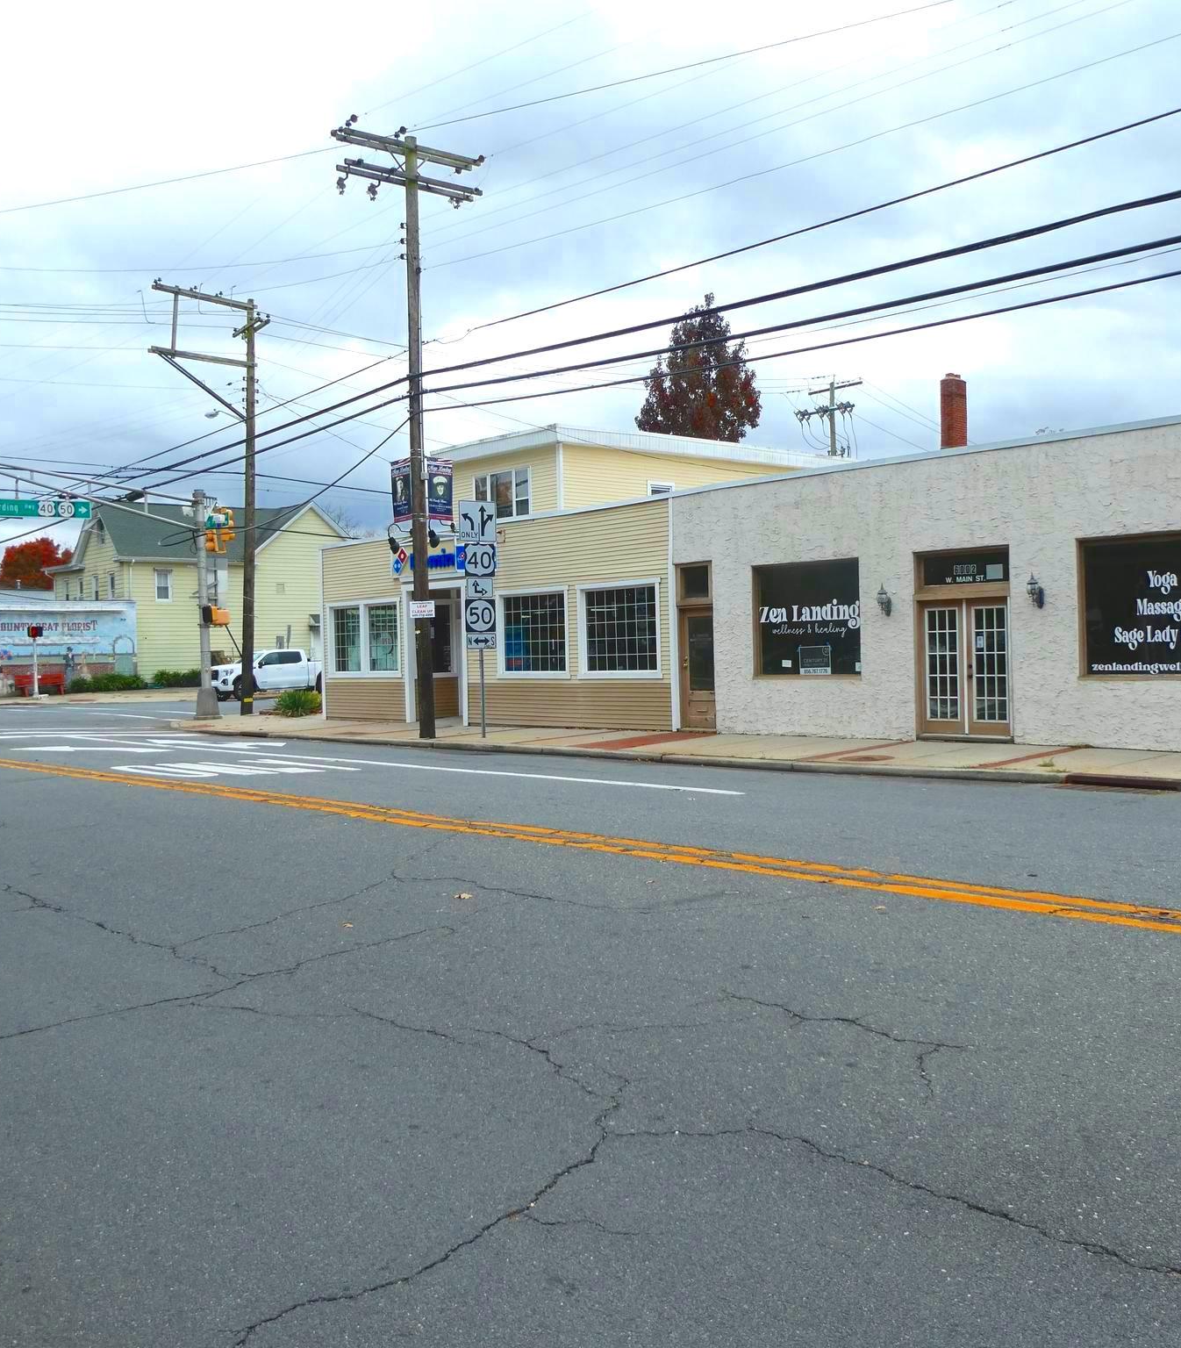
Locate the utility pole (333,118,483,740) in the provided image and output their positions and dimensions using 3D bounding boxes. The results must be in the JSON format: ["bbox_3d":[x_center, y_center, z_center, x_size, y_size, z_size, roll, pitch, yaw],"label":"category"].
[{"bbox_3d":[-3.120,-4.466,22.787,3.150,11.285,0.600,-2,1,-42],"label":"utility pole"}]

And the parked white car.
[{"bbox_3d":[-12.650,0.043,50.090,5.880,1.920,2.060,-2,2,-45],"label":"parked white car"}]

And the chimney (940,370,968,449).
[{"bbox_3d":[9.615,-6.673,32.858,0.600,2.600,0.470,-2,1,-42],"label":"chimney"}]

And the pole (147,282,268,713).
[{"bbox_3d":[-11.010,-4.865,35.611,3.100,12.200,1.900,-2,1,-42],"label":"pole"}]

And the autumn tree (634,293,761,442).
[{"bbox_3d":[3.667,-6.520,44.861,6.300,14.329,6.300,-2,1,-42],"label":"autumn tree"}]

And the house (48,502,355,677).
[{"bbox_3d":[-21.149,-4.217,70.222,14.632,9.958,9.114,-2,1,-42],"label":"house"}]

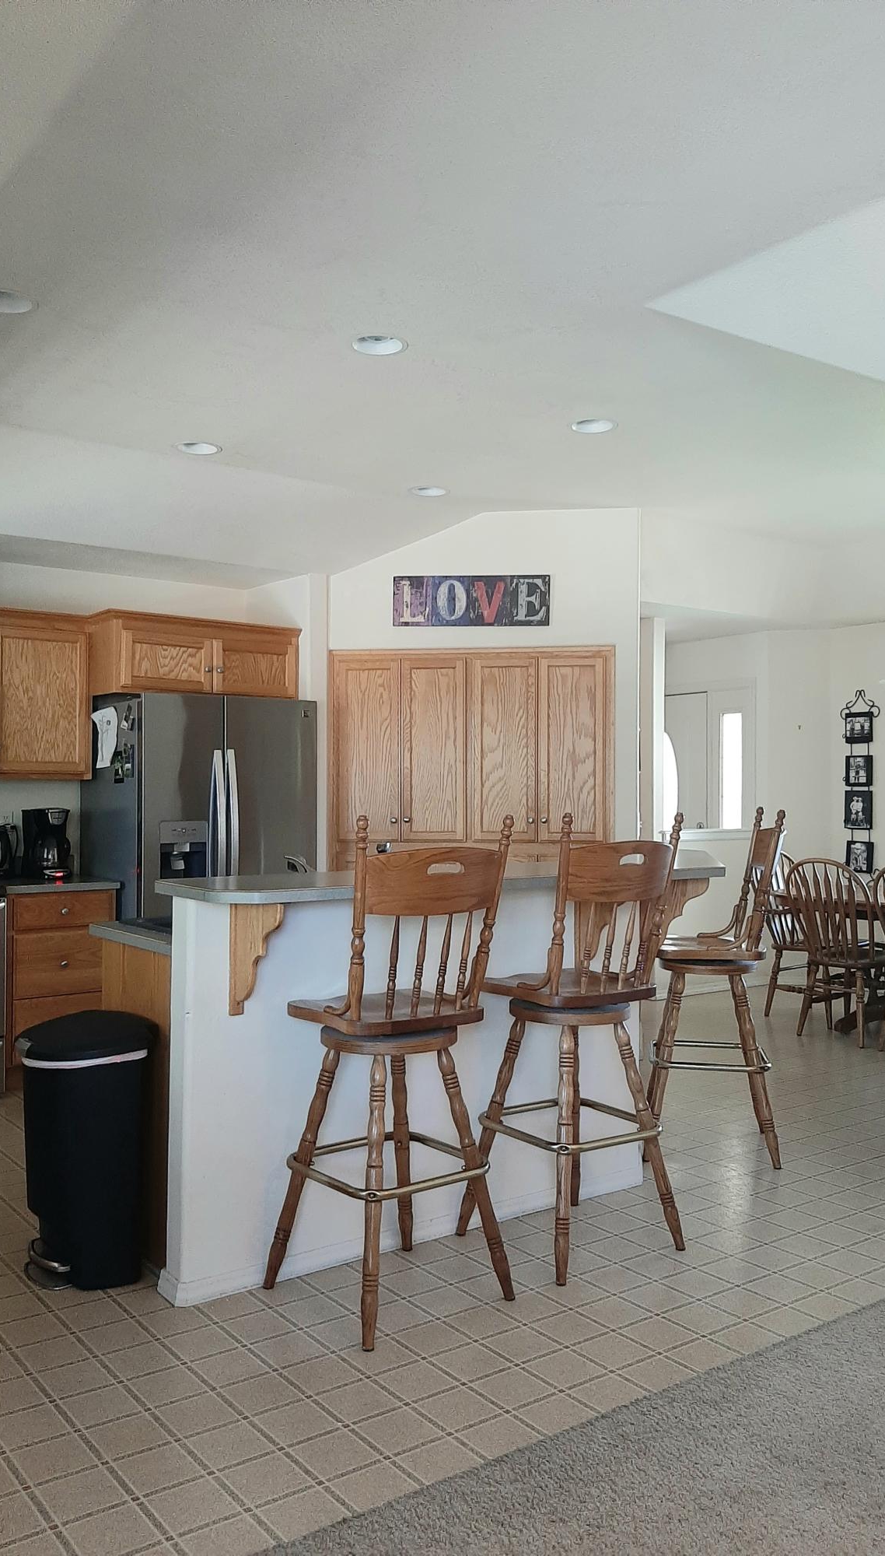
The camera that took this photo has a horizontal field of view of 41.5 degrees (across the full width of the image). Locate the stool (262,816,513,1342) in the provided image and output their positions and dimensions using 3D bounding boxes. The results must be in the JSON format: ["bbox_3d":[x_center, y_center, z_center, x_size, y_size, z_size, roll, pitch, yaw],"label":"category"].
[{"bbox_3d":[-0.140,0.727,3.049,0.470,1.245,0.550,1,-1,-34],"label":"stool"}]

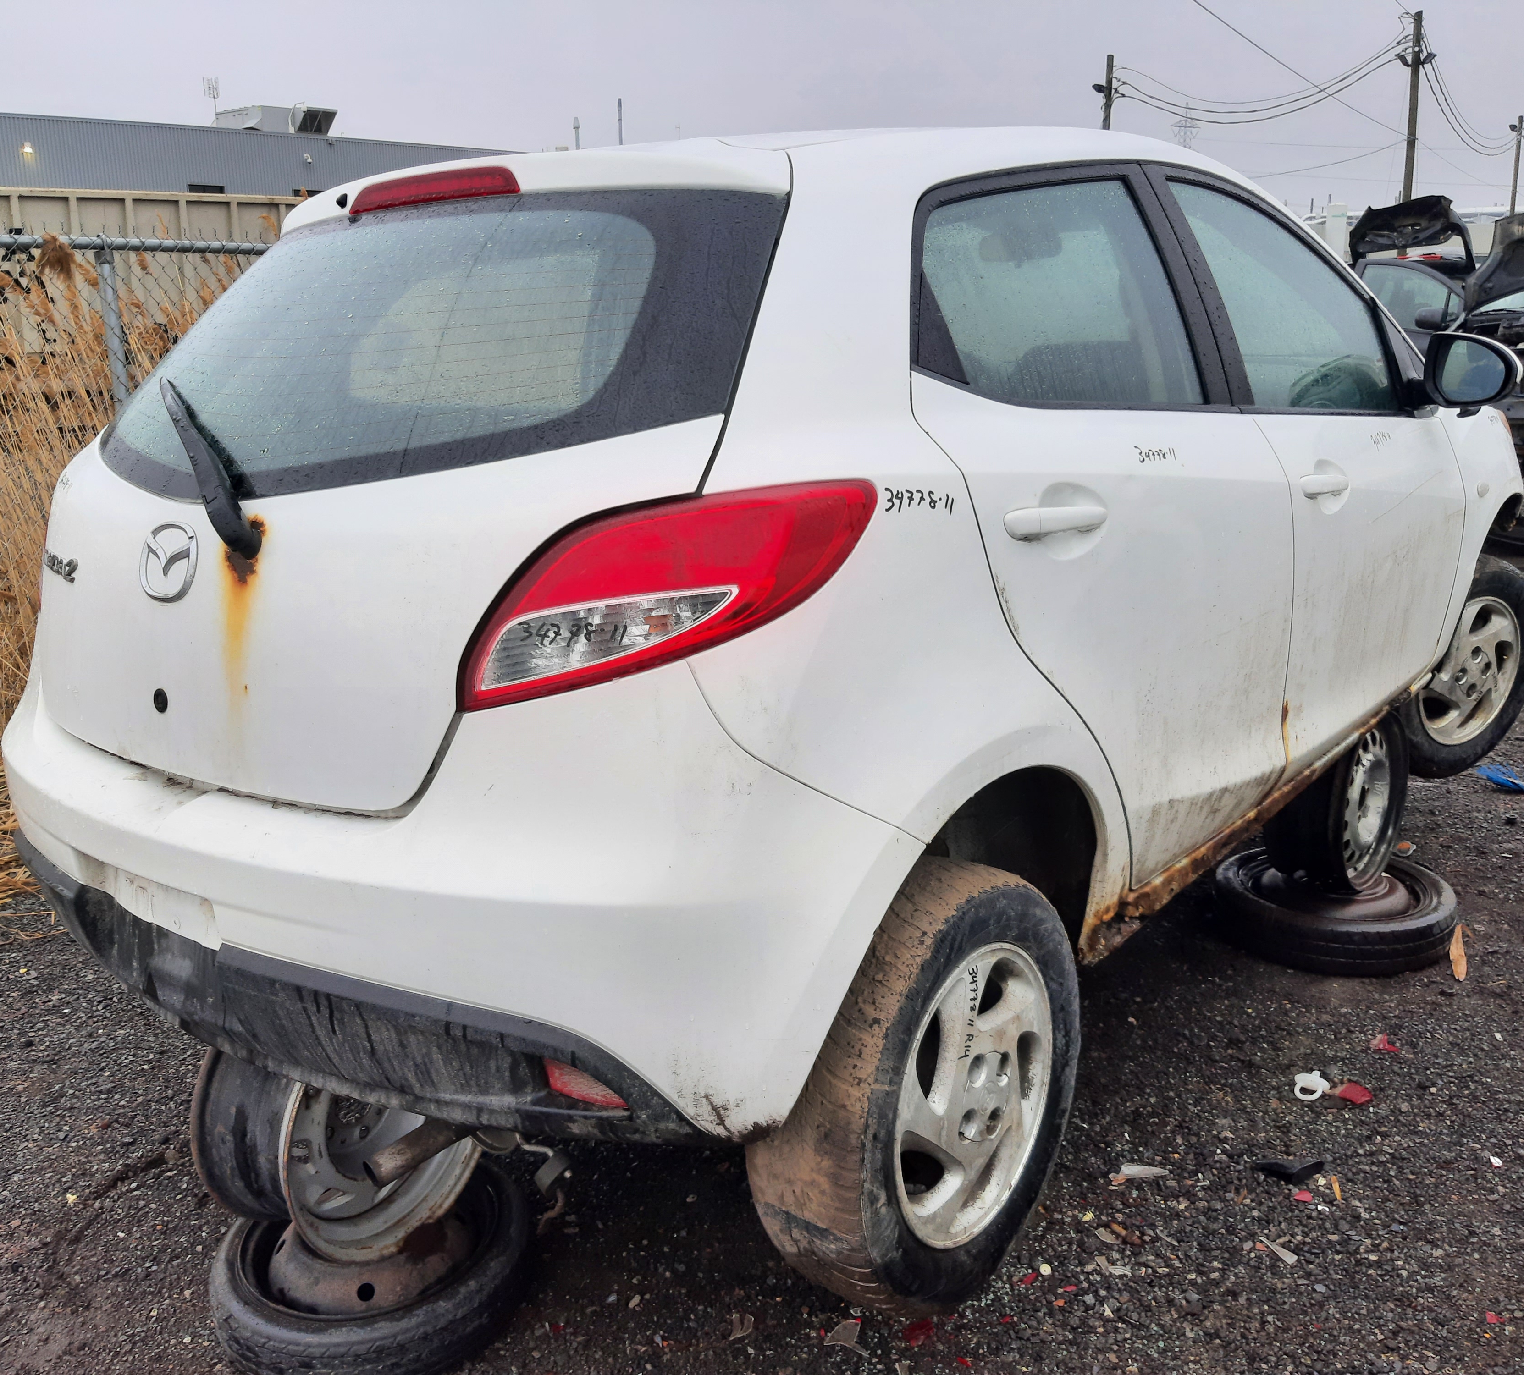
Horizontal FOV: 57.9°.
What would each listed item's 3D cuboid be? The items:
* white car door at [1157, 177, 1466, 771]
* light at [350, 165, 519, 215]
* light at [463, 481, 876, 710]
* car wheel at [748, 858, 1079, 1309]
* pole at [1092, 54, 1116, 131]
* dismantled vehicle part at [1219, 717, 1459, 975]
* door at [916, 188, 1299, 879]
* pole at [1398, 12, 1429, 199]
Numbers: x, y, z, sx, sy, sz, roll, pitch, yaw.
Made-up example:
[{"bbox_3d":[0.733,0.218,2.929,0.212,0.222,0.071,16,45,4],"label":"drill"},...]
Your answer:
[{"bbox_3d":[1.132,-0.441,2.782,0.260,1.070,1.220,9,18,39],"label":"white car door"},{"bbox_3d":[-0.458,-0.690,1.914,0.370,0.045,0.060,9,18,39],"label":"light"},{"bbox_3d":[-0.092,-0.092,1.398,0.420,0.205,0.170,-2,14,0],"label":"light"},{"bbox_3d":[0.219,0.512,1.824,0.185,0.580,0.580,9,18,38],"label":"car wheel"},{"bbox_3d":[11.400,-15.400,45.400,0.350,10.000,0.350,-2,14,0],"label":"pole"},{"bbox_3d":[1.302,0.328,3.135,0.530,0.490,0.530,9,18,39],"label":"dismantled vehicle part"},{"bbox_3d":[0.487,-0.234,2.027,0.260,1.070,1.080,9,18,39],"label":"door"},{"bbox_3d":[18.000,-13.700,38.500,0.380,9.500,0.380,-2,14,0],"label":"pole"}]

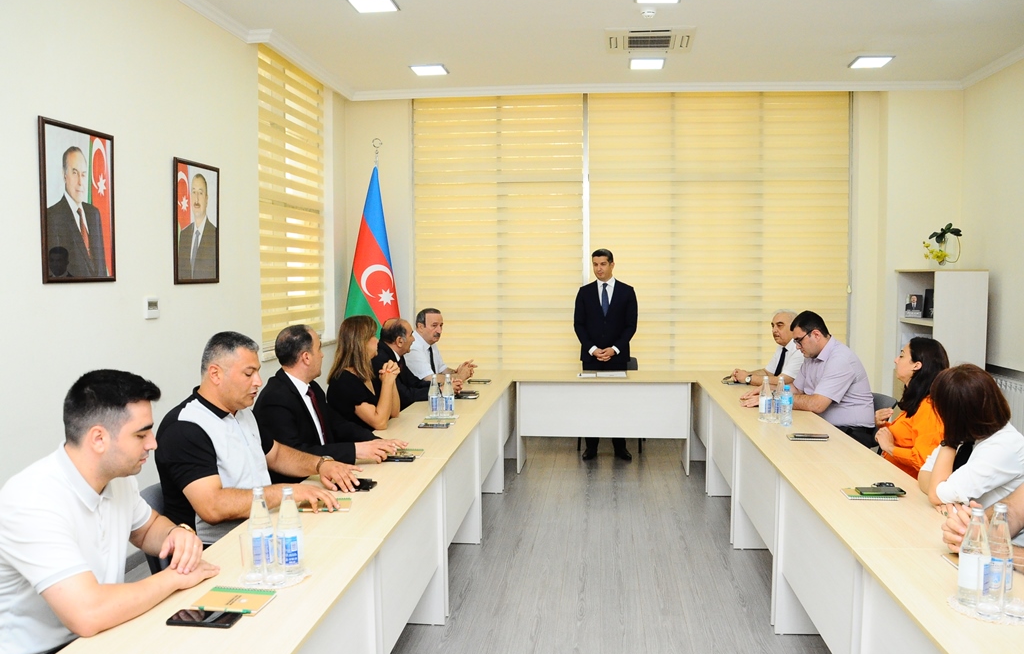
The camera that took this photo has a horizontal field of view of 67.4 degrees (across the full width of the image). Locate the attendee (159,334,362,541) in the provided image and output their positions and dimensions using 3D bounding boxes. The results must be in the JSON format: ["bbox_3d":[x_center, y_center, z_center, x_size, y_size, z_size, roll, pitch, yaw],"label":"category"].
[{"bbox_3d":[-1.008,0.686,2.881,0.840,1.330,0.610,1,4,13],"label":"attendee"}]

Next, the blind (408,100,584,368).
[{"bbox_3d":[-0.140,-0.825,7.324,1.621,2.758,0.070,1,4,6],"label":"blind"}]

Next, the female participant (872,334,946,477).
[{"bbox_3d":[1.943,0.676,3.809,0.700,1.270,0.480,2,4,19],"label":"female participant"}]

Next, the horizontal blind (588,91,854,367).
[{"bbox_3d":[1.863,-0.721,6.980,2.340,2.760,0.070,0,4,6],"label":"horizontal blind"}]

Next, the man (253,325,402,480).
[{"bbox_3d":[-0.896,0.678,3.641,0.770,1.340,0.570,1,4,13],"label":"man"}]

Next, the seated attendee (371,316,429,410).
[{"bbox_3d":[-0.683,0.582,5.140,0.700,1.270,0.540,0,4,4],"label":"seated attendee"}]

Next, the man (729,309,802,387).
[{"bbox_3d":[1.964,0.524,5.763,0.700,1.310,0.540,-1,4,-15],"label":"man"}]

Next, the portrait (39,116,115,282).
[{"bbox_3d":[-1.988,-0.558,3.517,0.035,0.730,0.530,0,4,6],"label":"portrait"}]

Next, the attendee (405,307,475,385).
[{"bbox_3d":[-0.560,0.508,5.868,0.700,1.310,0.540,3,5,31],"label":"attendee"}]

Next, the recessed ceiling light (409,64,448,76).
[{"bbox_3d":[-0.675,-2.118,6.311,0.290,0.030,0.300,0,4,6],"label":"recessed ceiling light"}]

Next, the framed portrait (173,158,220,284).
[{"bbox_3d":[-1.938,-0.641,4.765,0.030,0.750,0.540,1,4,6],"label":"framed portrait"}]

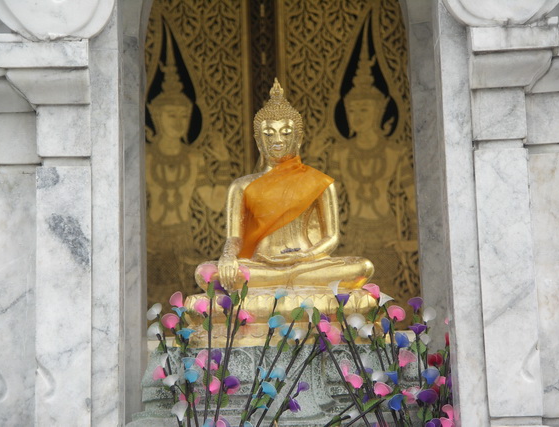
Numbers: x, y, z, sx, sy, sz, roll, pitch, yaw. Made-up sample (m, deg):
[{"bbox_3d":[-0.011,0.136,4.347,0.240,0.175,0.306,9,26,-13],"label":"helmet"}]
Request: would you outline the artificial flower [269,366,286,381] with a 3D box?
[{"bbox_3d":[-0.005,0.462,9.000,0.045,0.036,0.037,6,-20,-22],"label":"artificial flower"}]

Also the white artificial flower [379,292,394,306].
[{"bbox_3d":[0.310,0.248,9.000,0.043,0.038,0.038,-9,-20,22],"label":"white artificial flower"}]

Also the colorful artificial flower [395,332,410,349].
[{"bbox_3d":[0.374,0.386,9.500,0.043,0.049,0.043,4,-17,-18],"label":"colorful artificial flower"}]

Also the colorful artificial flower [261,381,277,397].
[{"bbox_3d":[-0.028,0.508,9.000,0.045,0.046,0.042,8,-21,-26],"label":"colorful artificial flower"}]

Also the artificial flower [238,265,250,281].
[{"bbox_3d":[-0.110,0.179,9.500,0.041,0.049,0.039,11,-20,-38],"label":"artificial flower"}]

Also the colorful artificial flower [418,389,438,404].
[{"bbox_3d":[0.424,0.523,8.900,0.058,0.041,0.045,0,-19,-6],"label":"colorful artificial flower"}]

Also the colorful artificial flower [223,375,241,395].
[{"bbox_3d":[-0.135,0.494,9.000,0.052,0.046,0.045,4,-22,-14],"label":"colorful artificial flower"}]

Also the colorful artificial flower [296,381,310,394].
[{"bbox_3d":[0.070,0.527,9.450,0.040,0.041,0.044,-16,-21,42],"label":"colorful artificial flower"}]

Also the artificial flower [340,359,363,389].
[{"bbox_3d":[0.208,0.460,8.950,0.066,0.079,0.050,0,-19,-6],"label":"artificial flower"}]

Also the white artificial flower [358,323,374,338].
[{"bbox_3d":[0.249,0.339,9.000,0.046,0.041,0.040,-9,-20,22],"label":"white artificial flower"}]

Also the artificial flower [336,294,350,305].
[{"bbox_3d":[0.181,0.249,9.000,0.040,0.031,0.045,-2,-22,0],"label":"artificial flower"}]

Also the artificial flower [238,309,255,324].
[{"bbox_3d":[-0.100,0.313,9.500,0.055,0.049,0.049,-7,-17,18],"label":"artificial flower"}]

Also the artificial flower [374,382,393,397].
[{"bbox_3d":[0.313,0.530,9.400,0.060,0.042,0.049,8,-18,-30],"label":"artificial flower"}]

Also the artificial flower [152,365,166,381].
[{"bbox_3d":[-0.350,0.463,9.050,0.036,0.040,0.035,-13,-22,30],"label":"artificial flower"}]

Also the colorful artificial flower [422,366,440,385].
[{"bbox_3d":[0.432,0.466,8.950,0.053,0.046,0.046,-2,-19,0],"label":"colorful artificial flower"}]

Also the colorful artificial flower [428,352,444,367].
[{"bbox_3d":[0.477,0.446,9.550,0.049,0.043,0.044,4,-17,-18],"label":"colorful artificial flower"}]

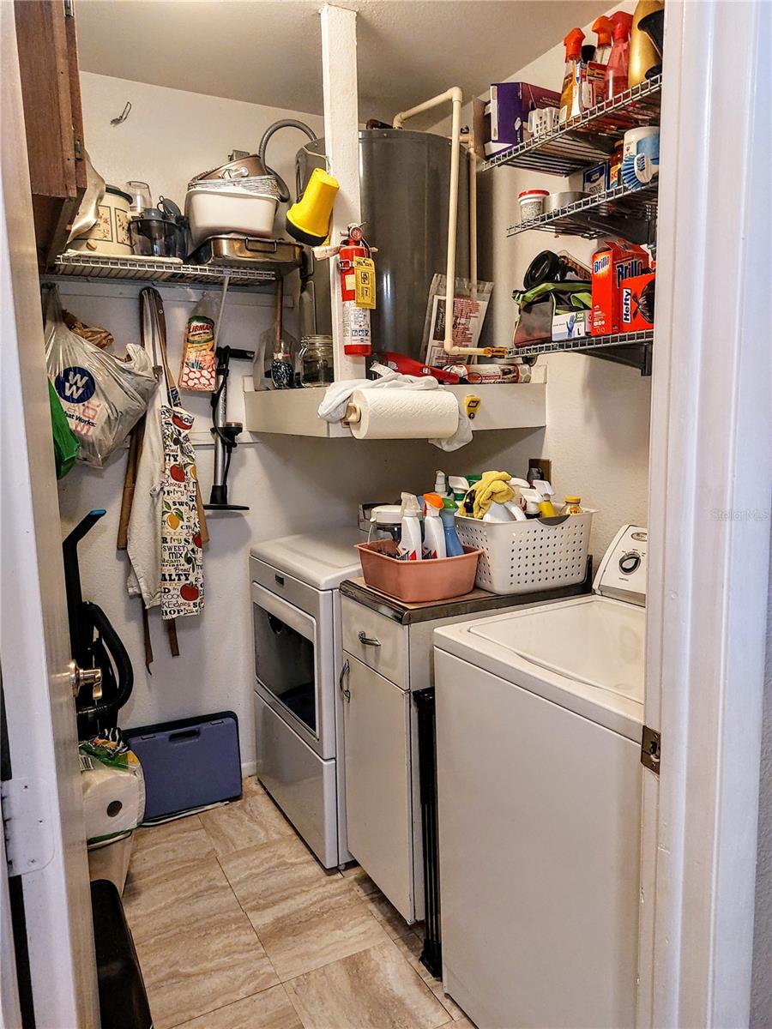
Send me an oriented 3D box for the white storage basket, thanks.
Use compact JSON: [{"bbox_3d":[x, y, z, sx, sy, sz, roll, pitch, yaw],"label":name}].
[{"bbox_3d":[0.311,0.080,1.997,0.365,0.188,0.390,-6,9,-29],"label":"white storage basket"}]

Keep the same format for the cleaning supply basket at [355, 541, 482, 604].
[{"bbox_3d":[0.081,0.143,1.869,0.255,0.112,0.270,-6,9,-29],"label":"cleaning supply basket"}]

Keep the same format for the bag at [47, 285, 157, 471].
[{"bbox_3d":[-0.912,-0.434,2.279,0.345,0.560,0.200,-6,9,-29],"label":"bag"}]

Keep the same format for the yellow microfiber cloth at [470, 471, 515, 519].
[{"bbox_3d":[0.288,-0.055,1.938,0.125,0.130,0.115,-6,9,-29],"label":"yellow microfiber cloth"}]

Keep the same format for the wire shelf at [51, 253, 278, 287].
[{"bbox_3d":[-0.713,-0.760,2.283,0.645,0.035,0.325,-5,9,-28],"label":"wire shelf"}]

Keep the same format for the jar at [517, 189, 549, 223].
[{"bbox_3d":[0.407,-0.844,1.983,0.087,0.100,0.087,-1,8,0],"label":"jar"}]

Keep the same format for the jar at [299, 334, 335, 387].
[{"bbox_3d":[-0.202,-0.482,2.230,0.115,0.160,0.115,-1,8,0],"label":"jar"}]

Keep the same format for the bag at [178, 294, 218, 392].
[{"bbox_3d":[-0.652,-0.595,2.465,0.135,0.335,0.050,-5,9,-28],"label":"bag"}]

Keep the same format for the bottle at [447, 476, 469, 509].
[{"bbox_3d":[0.211,0.026,2.067,0.095,0.262,0.060,-6,9,-29],"label":"bottle"}]

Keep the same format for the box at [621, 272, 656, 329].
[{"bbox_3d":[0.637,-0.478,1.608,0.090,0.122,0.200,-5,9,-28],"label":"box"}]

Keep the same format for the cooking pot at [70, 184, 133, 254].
[{"bbox_3d":[-0.876,-0.881,2.183,0.225,0.225,0.225,-3,8,-13],"label":"cooking pot"}]

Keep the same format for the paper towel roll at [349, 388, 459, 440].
[{"bbox_3d":[0.050,-0.283,1.998,0.280,0.140,0.140,-5,9,-28],"label":"paper towel roll"}]

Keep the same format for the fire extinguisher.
[{"bbox_3d":[-0.079,-0.623,1.995,0.110,0.365,0.100,-1,8,0],"label":"fire extinguisher"}]

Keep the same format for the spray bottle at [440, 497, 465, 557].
[{"bbox_3d":[0.173,0.079,1.840,0.090,0.230,0.070,2,8,21],"label":"spray bottle"}]

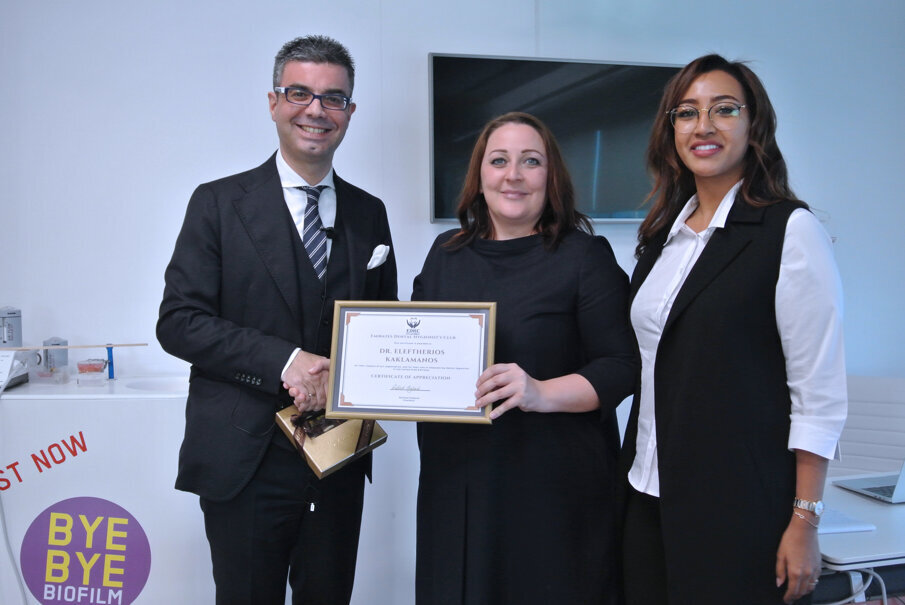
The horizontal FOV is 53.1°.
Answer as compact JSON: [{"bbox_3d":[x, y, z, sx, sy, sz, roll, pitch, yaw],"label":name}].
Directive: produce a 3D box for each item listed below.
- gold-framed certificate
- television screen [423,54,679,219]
[{"bbox_3d":[-0.075,0.110,1.694,0.311,0.226,0.018,1,-13,9],"label":"gold-framed certificate"},{"bbox_3d":[0.458,-0.639,3.633,1.122,0.649,0.060,-1,3,-14],"label":"television screen"}]

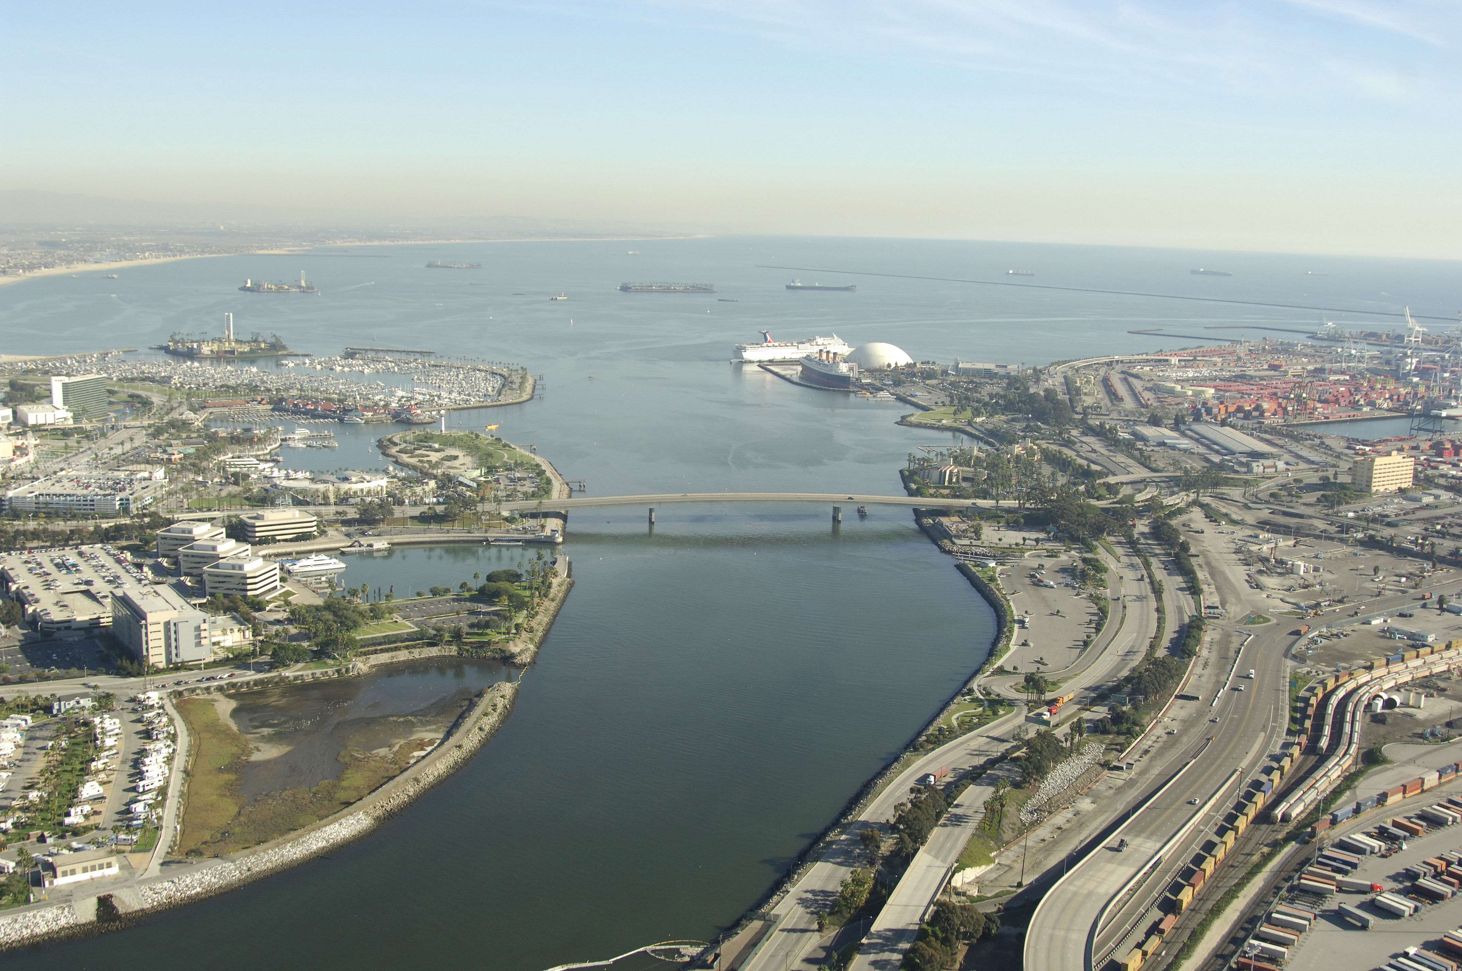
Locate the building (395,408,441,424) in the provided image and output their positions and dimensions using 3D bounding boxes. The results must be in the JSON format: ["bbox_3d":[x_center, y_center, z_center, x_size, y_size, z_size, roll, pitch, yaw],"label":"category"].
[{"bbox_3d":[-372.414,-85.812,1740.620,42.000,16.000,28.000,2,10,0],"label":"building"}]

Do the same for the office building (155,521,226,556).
[{"bbox_3d":[-381.990,38.460,1032.680,37.500,20.000,32.700,4,11,12],"label":"office building"}]

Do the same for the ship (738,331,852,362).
[{"bbox_3d":[127.613,-264.302,2738.035,260.600,52.000,33.000,-4,12,-31],"label":"ship"}]

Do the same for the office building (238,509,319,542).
[{"bbox_3d":[-340.251,29.887,1096.360,50.500,20.500,34.500,-5,12,-34],"label":"office building"}]

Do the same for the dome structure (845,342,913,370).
[{"bbox_3d":[265.070,-231.590,2586.580,126.500,40.000,126.500,2,10,0],"label":"dome structure"}]

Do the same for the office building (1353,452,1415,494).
[{"bbox_3d":[669.220,-14.320,1496.550,75.000,35.000,22.000,-5,13,-36],"label":"office building"}]

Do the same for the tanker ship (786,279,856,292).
[{"bbox_3d":[338.870,-751.310,5481.860,267.000,40.000,43.000,0,11,-11],"label":"tanker ship"}]

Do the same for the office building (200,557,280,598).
[{"bbox_3d":[-314.680,58.170,938.330,37.000,20.000,33.000,5,11,13],"label":"office building"}]

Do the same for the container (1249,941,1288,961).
[{"bbox_3d":[187.910,162.470,510.970,12.190,2.750,2.440,8,12,29],"label":"container"}]

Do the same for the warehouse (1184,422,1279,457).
[{"bbox_3d":[609.020,-55.450,1779.620,57.000,10.000,209.000,2,10,2],"label":"warehouse"}]

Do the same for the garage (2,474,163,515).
[{"bbox_3d":[-520.629,8.628,1186.846,98.000,15.500,85.000,2,10,0],"label":"garage"}]

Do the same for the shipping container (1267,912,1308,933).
[{"bbox_3d":[203.590,159.280,531.700,12.190,2.750,2.440,8,12,29],"label":"shipping container"}]

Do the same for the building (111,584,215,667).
[{"bbox_3d":[-318.317,77.233,815.760,35.000,29.000,77.000,-5,12,-34],"label":"building"}]

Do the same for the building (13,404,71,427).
[{"bbox_3d":[-751.770,-76.360,1595.180,38.500,15.000,61.000,-5,12,-34],"label":"building"}]

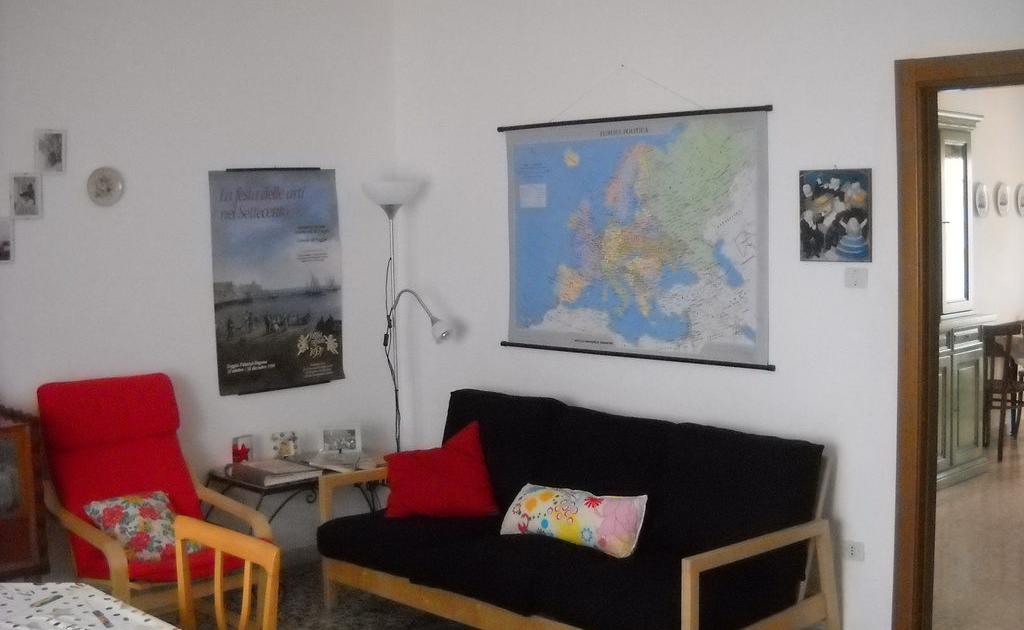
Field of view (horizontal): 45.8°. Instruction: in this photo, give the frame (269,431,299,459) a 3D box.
[{"bbox_3d":[-1.052,0.601,5.583,0.033,0.128,0.138,4,6,42],"label":"frame"}]

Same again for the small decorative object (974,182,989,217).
[{"bbox_3d":[3.333,-0.815,8.596,0.030,0.240,0.230,4,6,42],"label":"small decorative object"}]

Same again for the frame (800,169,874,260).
[{"bbox_3d":[1.146,-0.352,4.311,0.295,0.335,0.025,4,7,43],"label":"frame"}]

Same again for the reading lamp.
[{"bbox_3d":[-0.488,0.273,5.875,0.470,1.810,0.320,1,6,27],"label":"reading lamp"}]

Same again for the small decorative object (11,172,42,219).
[{"bbox_3d":[-1.911,-0.468,4.773,0.016,0.176,0.125,4,7,44],"label":"small decorative object"}]

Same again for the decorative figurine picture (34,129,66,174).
[{"bbox_3d":[-1.810,-0.639,4.757,0.016,0.172,0.125,4,6,42],"label":"decorative figurine picture"}]

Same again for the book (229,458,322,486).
[{"bbox_3d":[-1.029,0.677,5.245,0.290,0.046,0.275,4,7,44],"label":"book"}]

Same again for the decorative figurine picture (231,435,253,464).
[{"bbox_3d":[-1.206,0.605,5.415,0.035,0.138,0.097,4,6,42],"label":"decorative figurine picture"}]

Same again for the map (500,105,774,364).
[{"bbox_3d":[0.475,-0.322,5.120,1.434,0.987,0.030,4,7,44],"label":"map"}]

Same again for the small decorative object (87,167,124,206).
[{"bbox_3d":[-1.653,-0.523,4.932,0.024,0.158,0.158,4,6,42],"label":"small decorative object"}]

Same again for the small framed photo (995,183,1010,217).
[{"bbox_3d":[3.458,-0.810,8.532,0.025,0.235,0.185,4,7,44],"label":"small framed photo"}]

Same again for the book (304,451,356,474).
[{"bbox_3d":[-0.795,0.668,5.363,0.250,0.033,0.170,4,7,44],"label":"book"}]

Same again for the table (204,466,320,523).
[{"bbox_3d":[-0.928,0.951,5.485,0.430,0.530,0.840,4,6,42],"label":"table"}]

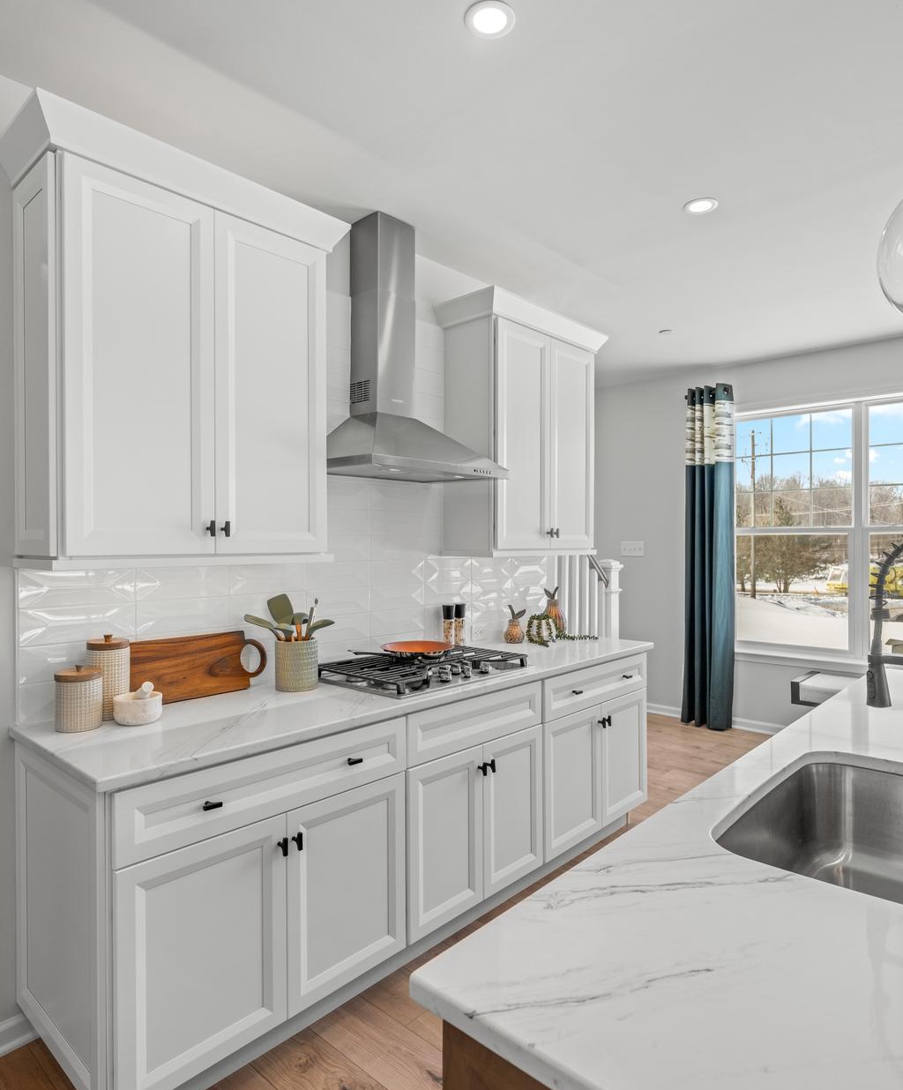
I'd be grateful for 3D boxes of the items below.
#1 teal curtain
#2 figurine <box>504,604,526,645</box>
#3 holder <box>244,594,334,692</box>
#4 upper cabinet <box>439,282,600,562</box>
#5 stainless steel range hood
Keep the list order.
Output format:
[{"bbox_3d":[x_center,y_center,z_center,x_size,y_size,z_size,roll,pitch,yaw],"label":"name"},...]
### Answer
[{"bbox_3d":[1.982,0.109,5.005,0.410,2.610,0.120,0,0,44],"label":"teal curtain"},{"bbox_3d":[0.327,0.413,3.373,0.104,0.207,0.112,0,0,0],"label":"figurine"},{"bbox_3d":[-0.578,0.351,2.321,0.220,0.340,0.240,0,0,44],"label":"holder"},{"bbox_3d":[0.395,-0.544,3.306,0.390,1.200,0.925,0,0,44],"label":"upper cabinet"},{"bbox_3d":[-0.171,-0.804,2.670,0.460,1.045,0.765,0,0,44],"label":"stainless steel range hood"}]

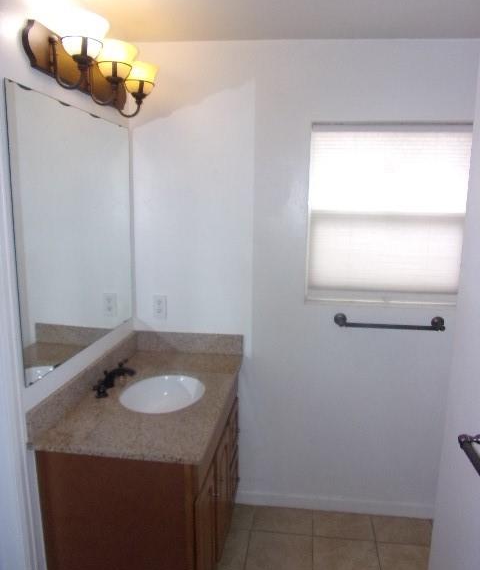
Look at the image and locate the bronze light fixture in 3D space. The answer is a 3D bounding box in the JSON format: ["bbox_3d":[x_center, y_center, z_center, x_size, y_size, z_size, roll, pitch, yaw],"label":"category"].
[{"bbox_3d":[-0.486,-0.792,1.668,0.235,0.242,0.755,2,10,7],"label":"bronze light fixture"}]

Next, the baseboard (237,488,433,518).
[{"bbox_3d":[0.520,1.173,2.365,1.082,0.080,0.019,2,10,7],"label":"baseboard"}]

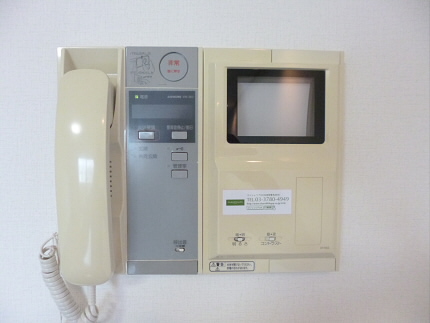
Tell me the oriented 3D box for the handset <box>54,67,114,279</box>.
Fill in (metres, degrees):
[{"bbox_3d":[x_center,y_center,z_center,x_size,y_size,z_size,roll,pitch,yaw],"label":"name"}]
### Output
[{"bbox_3d":[-0.120,0.015,0.291,0.048,0.203,0.047,0,2,-2],"label":"handset"}]

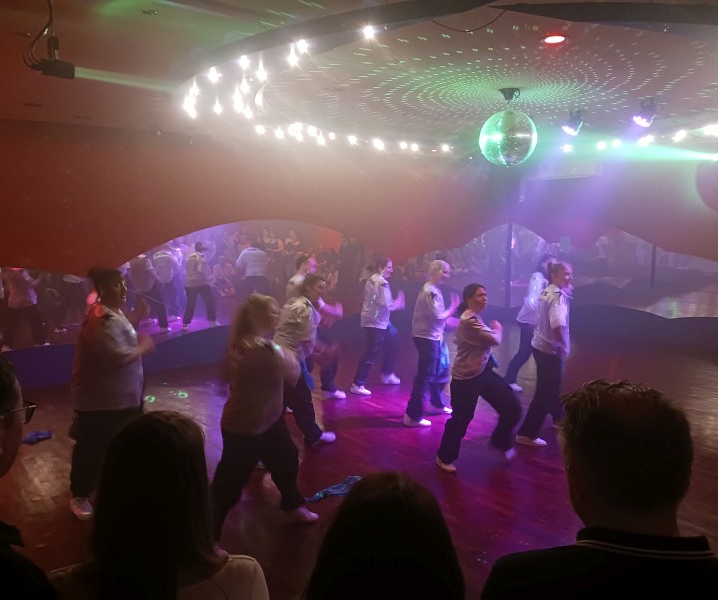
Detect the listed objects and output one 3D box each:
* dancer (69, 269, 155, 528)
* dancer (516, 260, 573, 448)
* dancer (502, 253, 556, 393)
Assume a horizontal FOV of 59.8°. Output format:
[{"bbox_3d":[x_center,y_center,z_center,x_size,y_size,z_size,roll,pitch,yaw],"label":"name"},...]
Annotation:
[{"bbox_3d":[-1.669,0.598,4.170,0.580,1.650,0.550,1,5,-5],"label":"dancer"},{"bbox_3d":[1.753,0.481,5.856,0.500,1.700,0.540,0,6,-8],"label":"dancer"},{"bbox_3d":[2.166,0.291,7.829,0.580,1.720,0.550,0,6,-8],"label":"dancer"}]

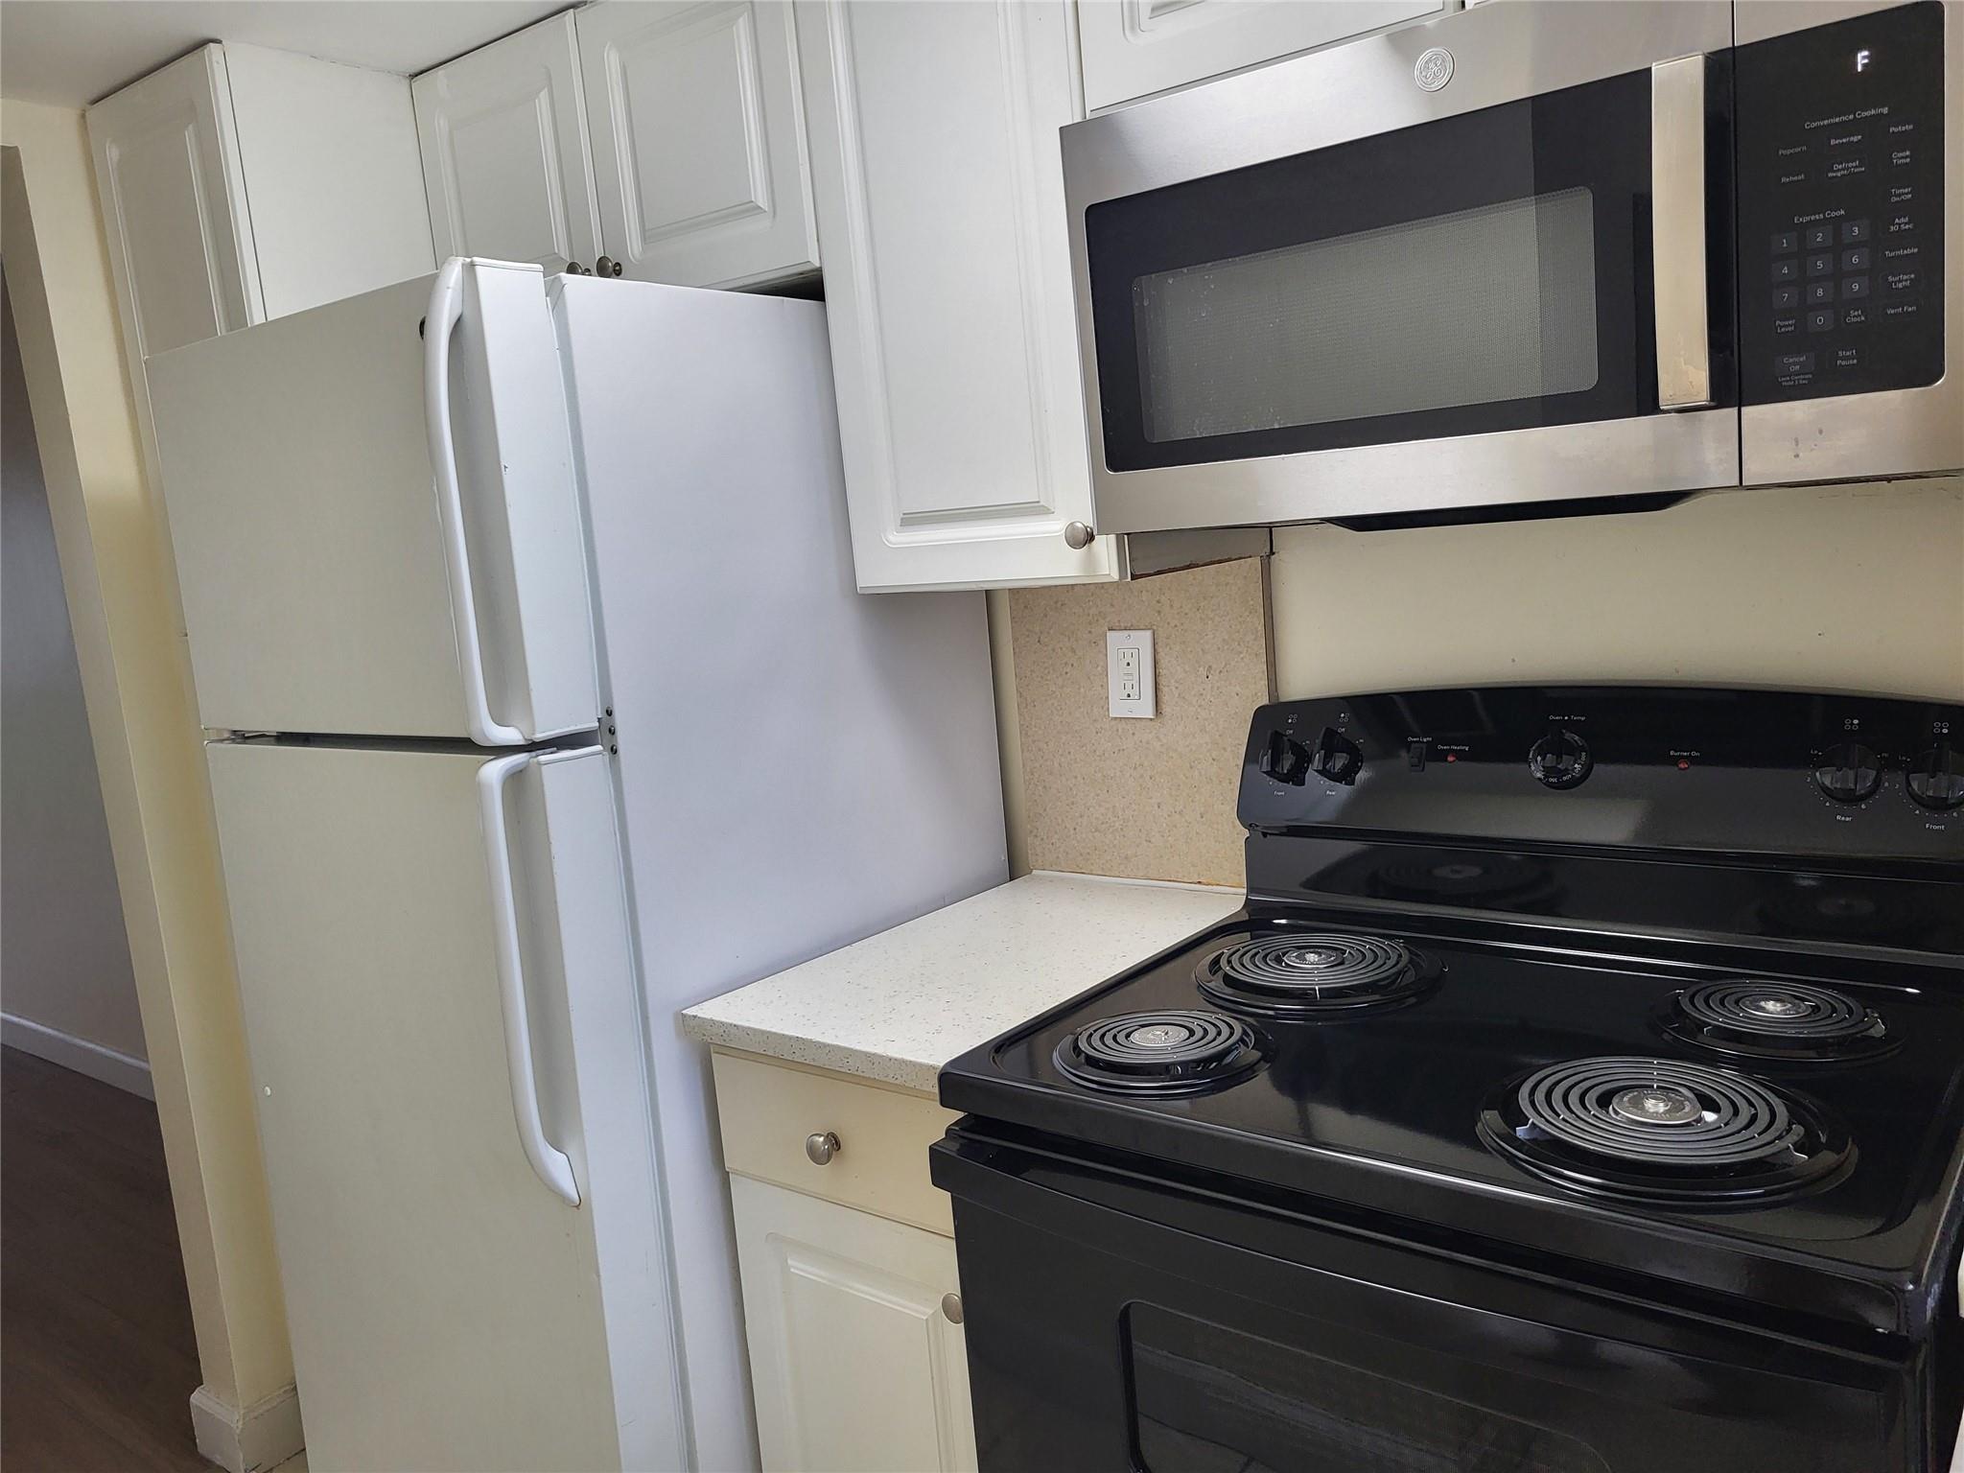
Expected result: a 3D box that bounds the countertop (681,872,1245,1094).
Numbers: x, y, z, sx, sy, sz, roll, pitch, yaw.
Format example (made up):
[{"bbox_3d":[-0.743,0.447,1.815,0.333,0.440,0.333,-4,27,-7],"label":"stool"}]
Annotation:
[{"bbox_3d":[0.023,0.263,1.734,0.364,0.030,0.671,1,10,37],"label":"countertop"}]

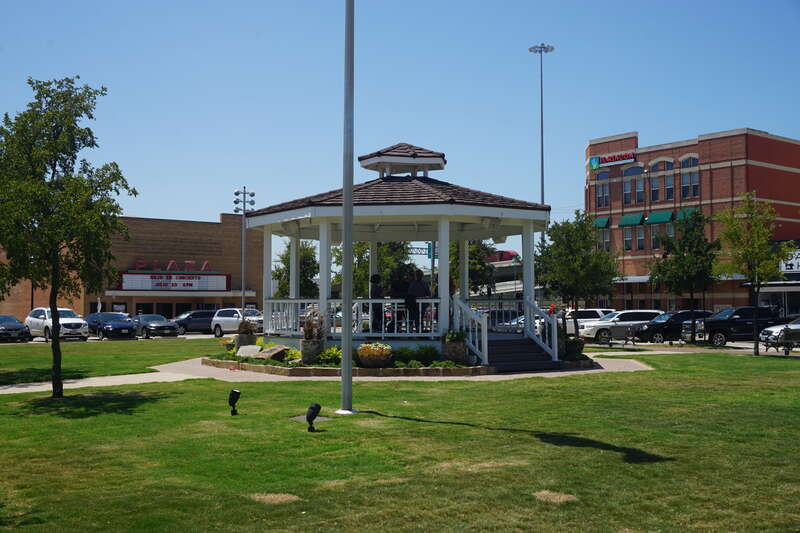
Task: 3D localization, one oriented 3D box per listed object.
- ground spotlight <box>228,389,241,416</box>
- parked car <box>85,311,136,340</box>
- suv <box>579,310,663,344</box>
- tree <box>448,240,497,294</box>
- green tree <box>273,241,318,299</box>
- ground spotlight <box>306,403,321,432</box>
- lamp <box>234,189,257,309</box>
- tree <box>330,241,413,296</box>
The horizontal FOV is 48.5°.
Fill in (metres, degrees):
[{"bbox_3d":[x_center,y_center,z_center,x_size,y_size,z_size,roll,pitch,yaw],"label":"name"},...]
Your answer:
[{"bbox_3d":[-2.240,1.857,11.986,0.160,0.350,0.130,1,-2,-16],"label":"ground spotlight"},{"bbox_3d":[-16.400,3.332,49.908,1.840,1.460,4.800,2,-3,-35],"label":"parked car"},{"bbox_3d":[12.200,3.277,49.409,4.850,1.830,1.930,1,-2,-23],"label":"suv"},{"bbox_3d":[4.243,0.942,52.003,3.900,6.600,3.900,0,-2,0],"label":"tree"},{"bbox_3d":[-5.796,0.956,50.000,2.950,6.080,2.950,0,-2,0],"label":"green tree"},{"bbox_3d":[-1.038,1.803,10.537,0.130,0.345,0.175,-1,-3,27],"label":"ground spotlight"},{"bbox_3d":[-7.900,-0.132,45.040,1.250,7.800,0.450,2,-3,-37],"label":"lamp"},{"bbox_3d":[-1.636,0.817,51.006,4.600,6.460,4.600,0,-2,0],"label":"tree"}]

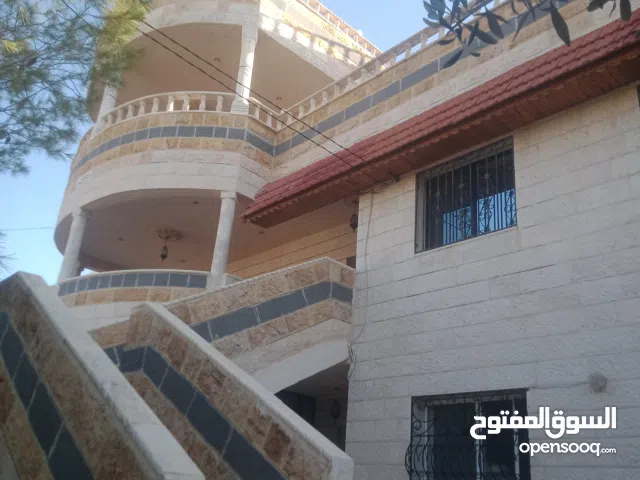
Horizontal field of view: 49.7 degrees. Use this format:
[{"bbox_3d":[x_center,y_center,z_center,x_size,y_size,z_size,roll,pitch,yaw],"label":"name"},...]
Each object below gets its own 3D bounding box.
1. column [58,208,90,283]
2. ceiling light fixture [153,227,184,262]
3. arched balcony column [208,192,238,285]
[{"bbox_3d":[-4.803,0.210,13.427,0.280,1.607,0.280,21,-26,-37],"label":"column"},{"bbox_3d":[-3.316,0.182,14.886,0.630,0.661,0.630,21,-26,-37],"label":"ceiling light fixture"},{"bbox_3d":[-1.693,0.028,12.087,0.290,1.782,0.290,5,-21,-1],"label":"arched balcony column"}]

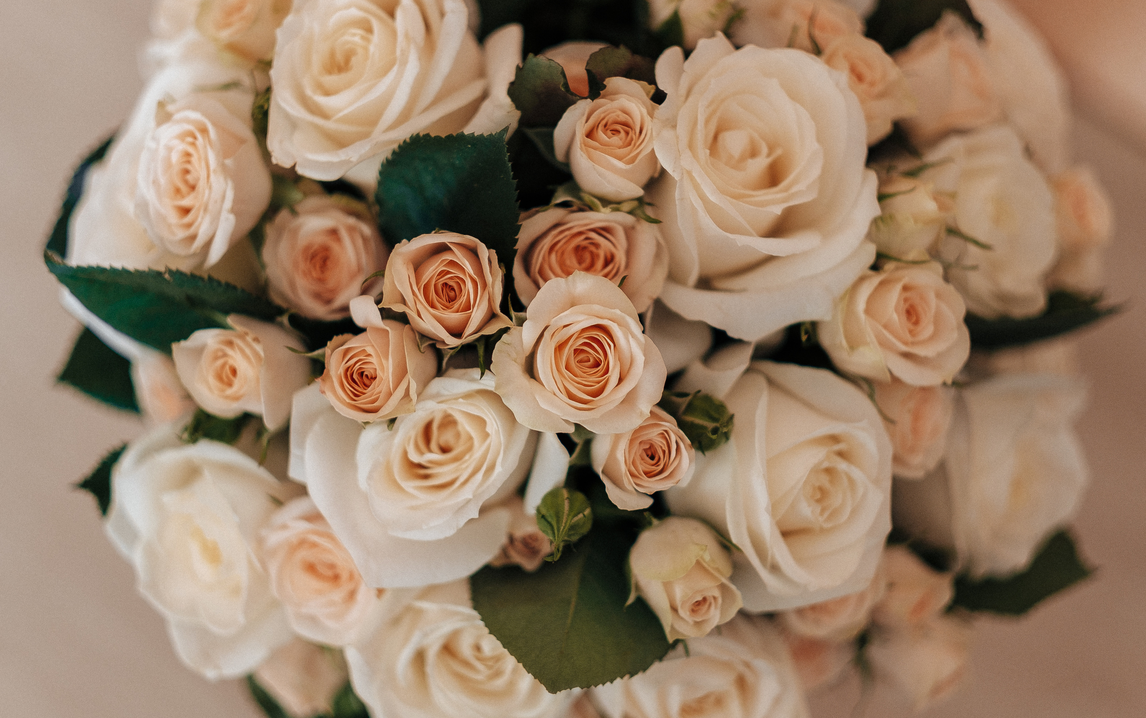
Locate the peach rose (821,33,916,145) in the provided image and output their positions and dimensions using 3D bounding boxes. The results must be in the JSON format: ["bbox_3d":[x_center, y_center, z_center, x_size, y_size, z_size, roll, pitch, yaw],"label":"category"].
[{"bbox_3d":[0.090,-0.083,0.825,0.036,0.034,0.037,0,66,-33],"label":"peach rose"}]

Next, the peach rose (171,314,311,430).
[{"bbox_3d":[-0.100,0.004,0.803,0.038,0.034,0.037,0,0,25],"label":"peach rose"}]

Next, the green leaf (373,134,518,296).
[{"bbox_3d":[-0.037,-0.044,0.790,0.044,0.014,0.050,6,73,8],"label":"green leaf"}]

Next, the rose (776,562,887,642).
[{"bbox_3d":[0.081,0.074,0.840,0.036,0.032,0.033,0,24,-19],"label":"rose"}]

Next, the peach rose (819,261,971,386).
[{"bbox_3d":[0.097,-0.010,0.805,0.043,0.037,0.038,0,-7,-23],"label":"peach rose"}]

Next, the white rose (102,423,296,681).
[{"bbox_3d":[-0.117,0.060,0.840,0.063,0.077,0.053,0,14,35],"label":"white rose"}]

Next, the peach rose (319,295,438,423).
[{"bbox_3d":[-0.056,0.000,0.778,0.034,0.036,0.035,0,16,20],"label":"peach rose"}]

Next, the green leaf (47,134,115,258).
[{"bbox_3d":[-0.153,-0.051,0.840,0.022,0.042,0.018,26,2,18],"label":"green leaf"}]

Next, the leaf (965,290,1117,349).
[{"bbox_3d":[0.155,-0.013,0.905,0.062,0.010,0.038,-13,28,-13],"label":"leaf"}]

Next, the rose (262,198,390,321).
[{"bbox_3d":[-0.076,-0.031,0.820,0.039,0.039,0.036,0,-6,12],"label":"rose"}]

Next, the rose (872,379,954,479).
[{"bbox_3d":[0.110,0.022,0.880,0.036,0.036,0.038,0,9,-27],"label":"rose"}]

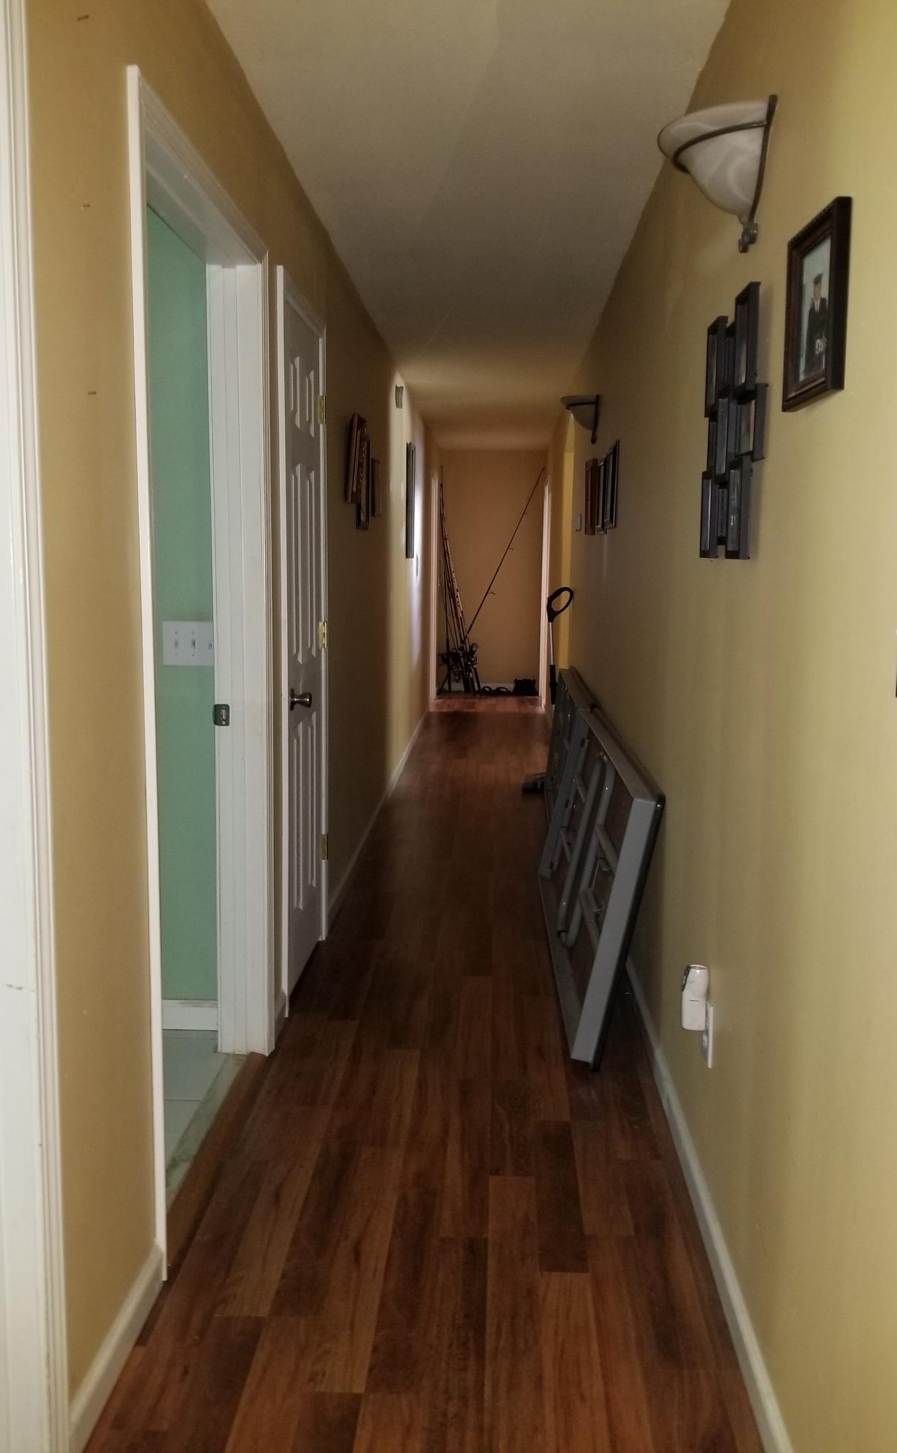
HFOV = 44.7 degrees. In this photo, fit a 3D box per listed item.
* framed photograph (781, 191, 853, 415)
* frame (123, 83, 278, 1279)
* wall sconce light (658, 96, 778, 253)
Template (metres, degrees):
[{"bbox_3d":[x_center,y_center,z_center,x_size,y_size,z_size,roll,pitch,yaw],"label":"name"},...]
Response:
[{"bbox_3d":[0.508,-0.573,1.513,0.021,0.243,0.223,1,8,2],"label":"framed photograph"},{"bbox_3d":[-0.562,-0.082,2.381,0.147,2.100,0.985,1,8,2],"label":"frame"},{"bbox_3d":[0.455,-0.944,1.924,0.178,0.215,0.310,1,8,2],"label":"wall sconce light"}]

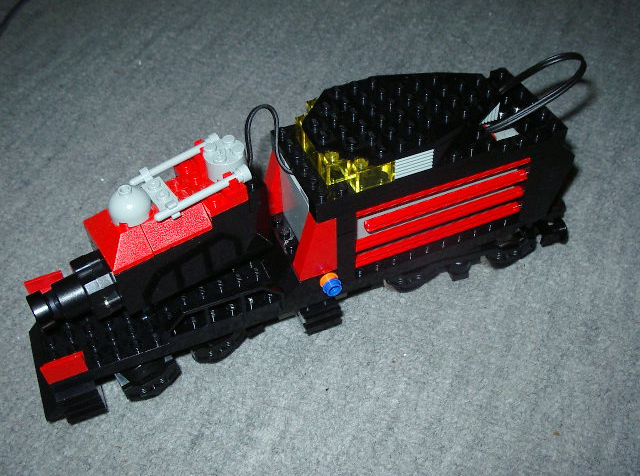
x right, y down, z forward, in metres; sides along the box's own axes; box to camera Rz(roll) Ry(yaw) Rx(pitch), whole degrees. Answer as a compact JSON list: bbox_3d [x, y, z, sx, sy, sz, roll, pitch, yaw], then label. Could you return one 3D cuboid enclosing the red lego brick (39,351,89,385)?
[{"bbox_3d":[-0.096,0.049,0.265,0.016,0.006,0.008,-18,48,-14],"label":"red lego brick"}]

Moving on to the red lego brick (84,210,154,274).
[{"bbox_3d":[-0.076,-0.003,0.261,0.016,0.010,0.032,-26,51,-21],"label":"red lego brick"}]

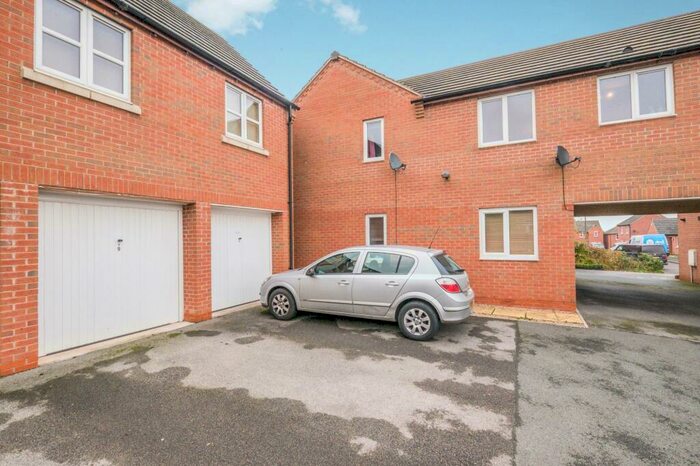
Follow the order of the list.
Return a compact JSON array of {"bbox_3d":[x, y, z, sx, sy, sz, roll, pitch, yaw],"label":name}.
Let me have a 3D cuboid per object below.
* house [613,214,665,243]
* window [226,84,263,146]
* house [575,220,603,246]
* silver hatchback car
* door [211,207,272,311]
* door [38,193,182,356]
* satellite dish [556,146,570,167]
[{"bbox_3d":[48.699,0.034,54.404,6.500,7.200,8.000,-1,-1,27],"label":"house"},{"bbox_3d":[-2.348,-2.562,7.369,0.080,1.140,1.130,-1,-1,27],"label":"window"},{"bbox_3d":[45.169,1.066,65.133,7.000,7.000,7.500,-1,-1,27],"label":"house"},{"bbox_3d":[0.229,0.902,6.215,4.250,1.450,1.780,-1,-1,31],"label":"silver hatchback car"},{"bbox_3d":[-2.478,0.567,7.504,0.080,2.140,2.180,-1,-1,27],"label":"door"},{"bbox_3d":[-3.625,0.570,5.227,0.080,2.140,2.200,-1,-1,27],"label":"door"},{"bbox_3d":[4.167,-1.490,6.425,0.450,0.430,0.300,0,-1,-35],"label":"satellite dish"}]

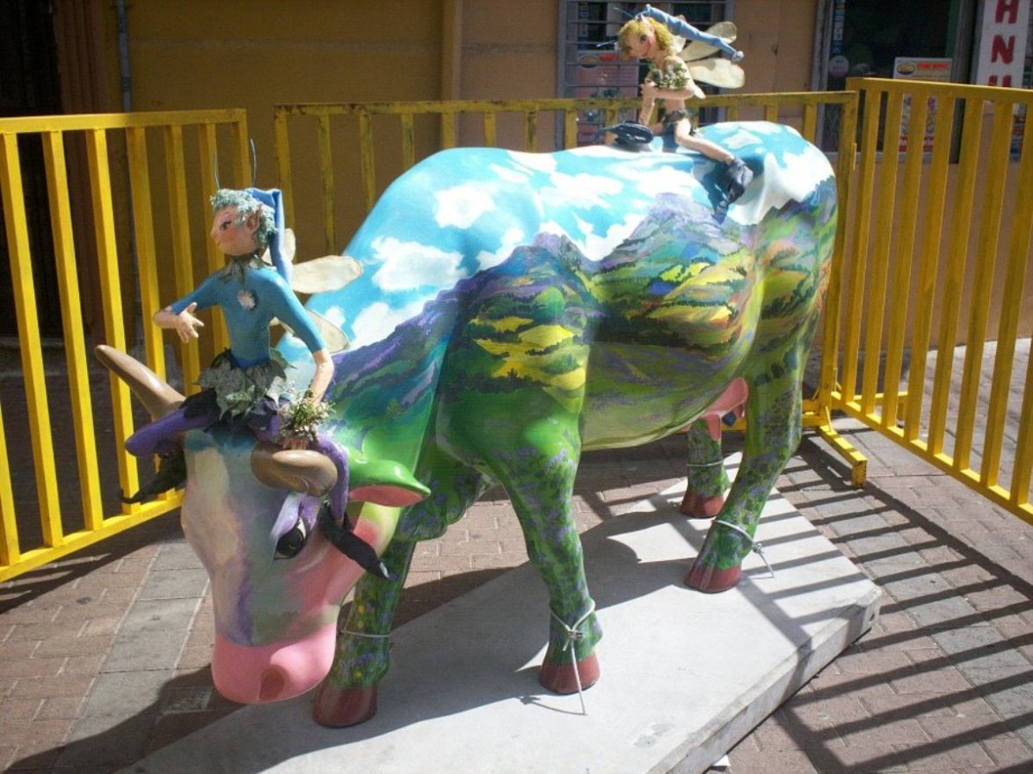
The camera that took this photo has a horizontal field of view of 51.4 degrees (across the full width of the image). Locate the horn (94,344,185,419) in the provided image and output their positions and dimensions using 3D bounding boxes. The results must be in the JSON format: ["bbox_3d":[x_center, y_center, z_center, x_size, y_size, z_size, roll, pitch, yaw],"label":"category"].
[{"bbox_3d":[-0.669,-0.010,1.916,0.240,0.070,0.070,34,30,18],"label":"horn"}]

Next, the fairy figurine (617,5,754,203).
[{"bbox_3d":[0.388,-0.666,2.530,0.290,0.425,0.260,-8,19,-24],"label":"fairy figurine"}]

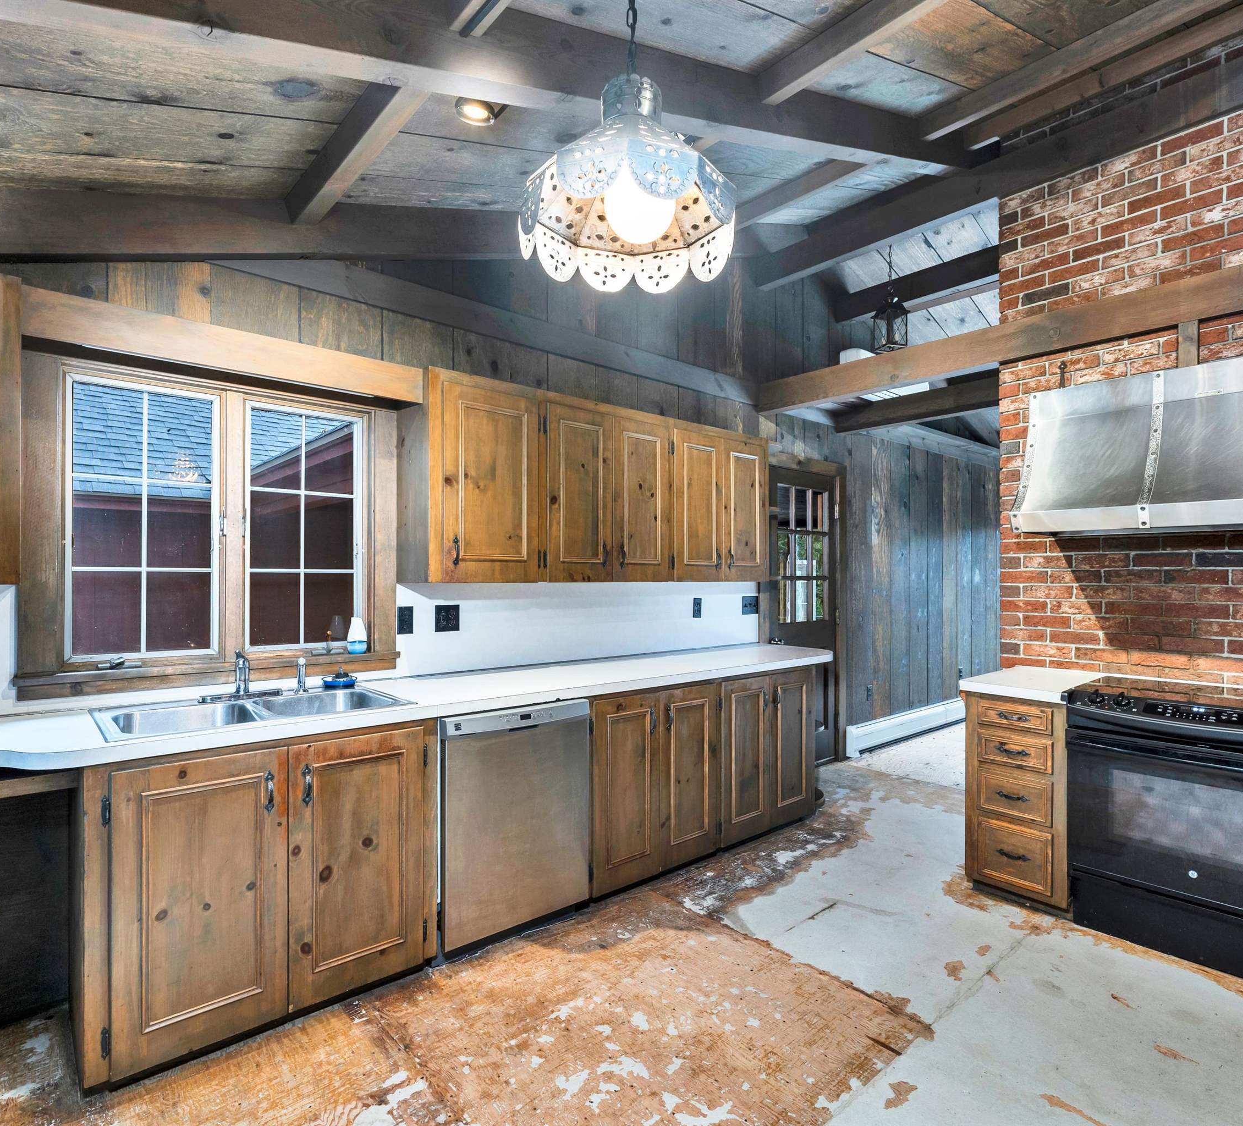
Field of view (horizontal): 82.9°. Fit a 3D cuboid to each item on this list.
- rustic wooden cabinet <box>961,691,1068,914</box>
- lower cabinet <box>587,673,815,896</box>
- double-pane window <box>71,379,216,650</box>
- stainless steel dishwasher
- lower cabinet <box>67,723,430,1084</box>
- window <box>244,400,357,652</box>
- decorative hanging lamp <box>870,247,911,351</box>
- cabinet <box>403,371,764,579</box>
[{"bbox_3d":[1.786,0.954,3.026,0.560,0.820,0.380,1,-1,-41],"label":"rustic wooden cabinet"},{"bbox_3d":[0.244,0.934,3.446,1.505,0.808,0.620,1,-1,-41],"label":"lower cabinet"},{"bbox_3d":[-1.563,-0.131,2.323,0.410,0.885,0.070,1,-1,-41],"label":"double-pane window"},{"bbox_3d":[-0.545,0.914,2.728,0.610,0.802,0.600,1,-1,-41],"label":"stainless steel dishwasher"},{"bbox_3d":[-1.156,0.903,2.218,0.910,0.804,0.620,1,-1,-41],"label":"lower cabinet"},{"bbox_3d":[-1.189,-0.118,2.651,0.405,0.880,0.070,1,-1,-41],"label":"window"},{"bbox_3d":[1.630,-1.598,4.269,0.180,0.635,0.180,1,-1,-41],"label":"decorative hanging lamp"},{"bbox_3d":[-0.042,-0.314,3.424,2.055,0.813,0.305,1,-1,-41],"label":"cabinet"}]

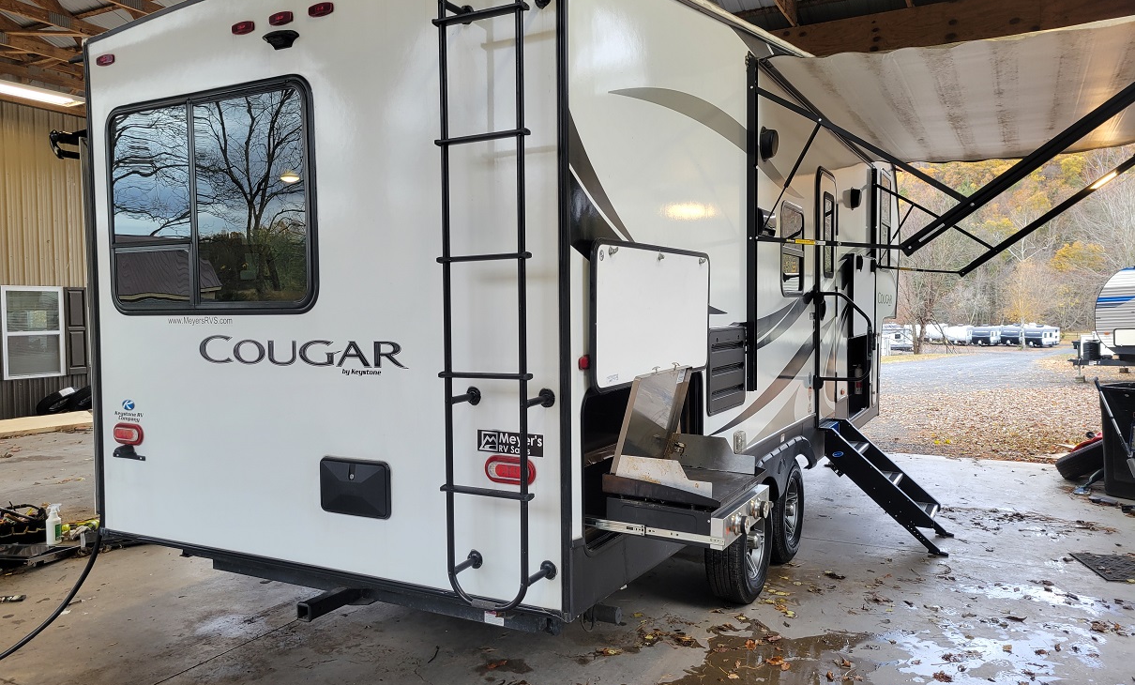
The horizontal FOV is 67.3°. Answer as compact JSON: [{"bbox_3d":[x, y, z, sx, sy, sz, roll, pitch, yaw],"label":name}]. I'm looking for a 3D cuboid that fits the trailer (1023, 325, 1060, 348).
[{"bbox_3d":[66.400,-0.980,119.600,7.000,3.200,2.500,-2,2,-39],"label":"trailer"}]

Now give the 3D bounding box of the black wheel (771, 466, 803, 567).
[{"bbox_3d":[1.476,1.187,5.982,0.215,0.700,0.700,0,2,28],"label":"black wheel"}]

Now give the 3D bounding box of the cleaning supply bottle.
[{"bbox_3d":[-3.640,1.293,6.050,0.110,0.288,0.092,0,2,16],"label":"cleaning supply bottle"}]

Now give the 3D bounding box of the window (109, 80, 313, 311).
[{"bbox_3d":[-1.499,-0.578,3.543,1.255,0.920,0.055,0,2,28],"label":"window"}]

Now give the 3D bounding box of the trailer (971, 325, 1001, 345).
[{"bbox_3d":[61.200,-1.130,123.600,7.000,3.200,2.500,-2,2,-39],"label":"trailer"}]

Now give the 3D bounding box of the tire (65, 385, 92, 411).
[{"bbox_3d":[-8.811,0.939,15.658,0.700,0.220,0.700,-30,-14,0],"label":"tire"}]

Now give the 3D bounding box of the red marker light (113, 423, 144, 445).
[{"bbox_3d":[-1.968,0.412,3.814,0.205,0.104,0.035,0,2,28],"label":"red marker light"}]

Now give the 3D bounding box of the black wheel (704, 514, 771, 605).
[{"bbox_3d":[1.054,1.216,5.204,0.215,0.700,0.700,0,2,28],"label":"black wheel"}]

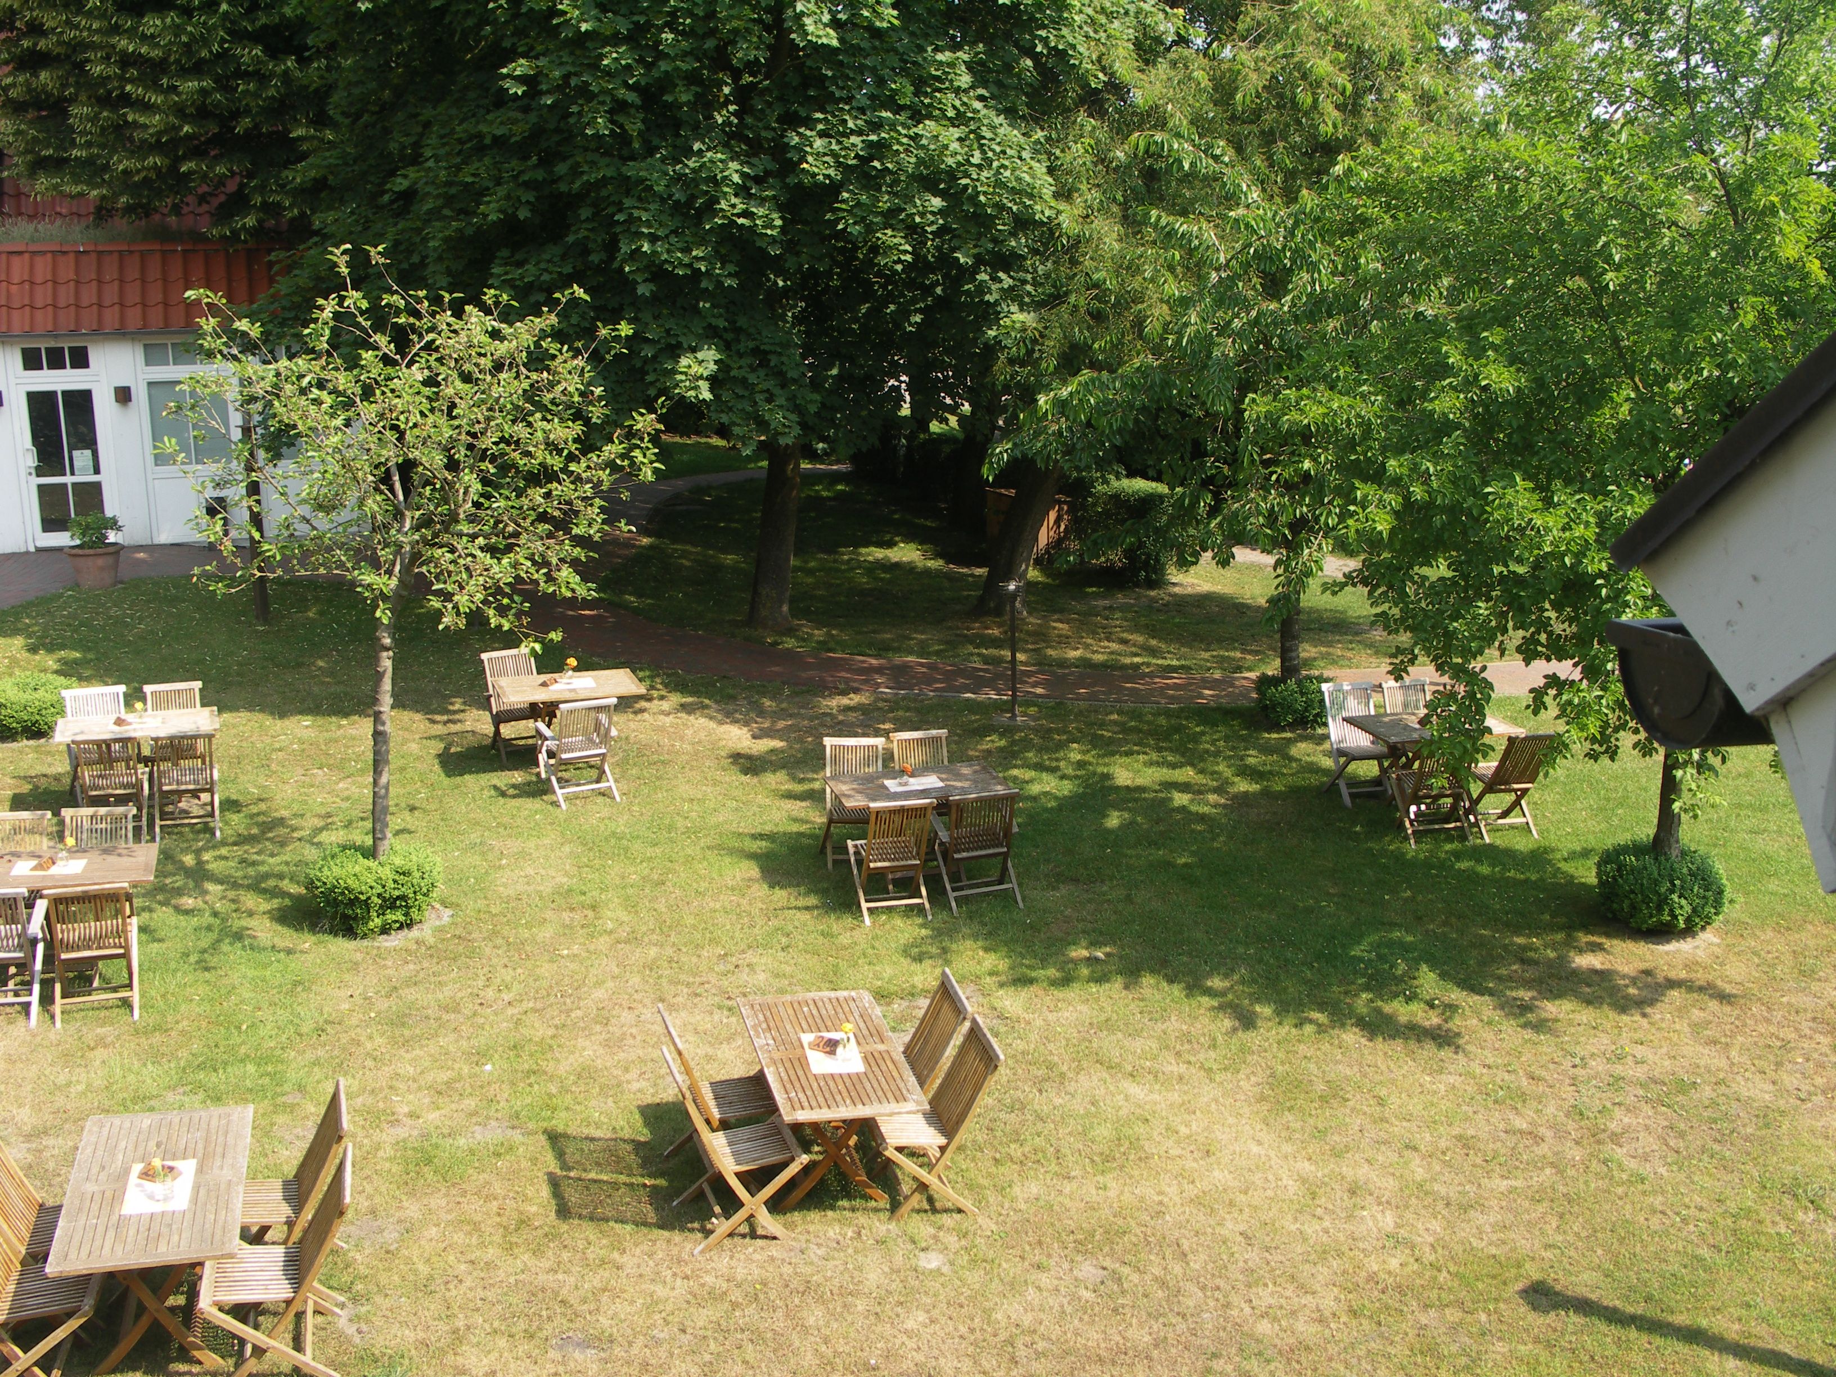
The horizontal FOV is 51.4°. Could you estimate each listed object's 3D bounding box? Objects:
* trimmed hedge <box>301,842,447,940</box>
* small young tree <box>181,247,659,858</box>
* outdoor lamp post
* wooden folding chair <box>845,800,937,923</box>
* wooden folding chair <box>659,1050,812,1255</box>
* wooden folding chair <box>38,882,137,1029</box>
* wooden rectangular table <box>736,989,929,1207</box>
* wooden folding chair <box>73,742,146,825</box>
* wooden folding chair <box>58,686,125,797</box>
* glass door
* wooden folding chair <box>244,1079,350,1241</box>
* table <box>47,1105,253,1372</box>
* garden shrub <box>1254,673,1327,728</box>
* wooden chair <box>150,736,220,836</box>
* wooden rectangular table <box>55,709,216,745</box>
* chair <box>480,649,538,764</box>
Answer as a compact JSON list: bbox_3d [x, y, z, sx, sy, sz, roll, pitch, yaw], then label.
[{"bbox_3d":[-3.842,1.327,13.357,0.920,0.500,0.900,-4,16,-16],"label":"trimmed hedge"},{"bbox_3d":[-3.242,-0.603,12.636,3.050,4.500,2.900,-3,17,-14],"label":"small young tree"},{"bbox_3d":[0.885,-0.346,17.654,0.247,1.348,0.247,-1,16,1],"label":"outdoor lamp post"},{"bbox_3d":[-0.179,1.136,13.305,0.495,0.875,0.604,-3,17,-15],"label":"wooden folding chair"},{"bbox_3d":[-0.917,2.249,9.411,0.604,0.875,0.495,-4,17,-19],"label":"wooden folding chair"},{"bbox_3d":[-4.984,1.521,11.568,0.476,0.888,0.604,-4,18,-18],"label":"wooden folding chair"},{"bbox_3d":[-0.464,2.206,9.863,0.716,0.732,1.279,-3,17,-15],"label":"wooden rectangular table"},{"bbox_3d":[-6.293,0.727,14.959,0.480,0.880,0.610,-3,16,-16],"label":"wooden folding chair"},{"bbox_3d":[-6.753,0.489,15.782,0.560,0.880,0.610,-7,17,-26],"label":"wooden folding chair"},{"bbox_3d":[-10.927,-2.860,24.488,0.940,2.030,0.080,-7,17,-26],"label":"glass door"},{"bbox_3d":[-2.900,2.329,8.724,0.604,0.888,0.476,-3,18,-16],"label":"wooden folding chair"},{"bbox_3d":[-3.316,2.508,8.429,0.710,0.745,1.280,-3,16,-15],"label":"table"},{"bbox_3d":[3.535,0.076,18.094,0.730,0.490,0.730,2,17,0],"label":"garden shrub"},{"bbox_3d":[-5.800,0.706,15.187,0.476,0.888,0.604,-3,17,-15],"label":"wooden chair"},{"bbox_3d":[-6.292,0.642,15.500,1.210,0.745,0.700,-5,17,-21],"label":"wooden rectangular table"},{"bbox_3d":[-3.392,0.156,16.321,0.525,0.875,0.604,-7,18,-28],"label":"chair"}]

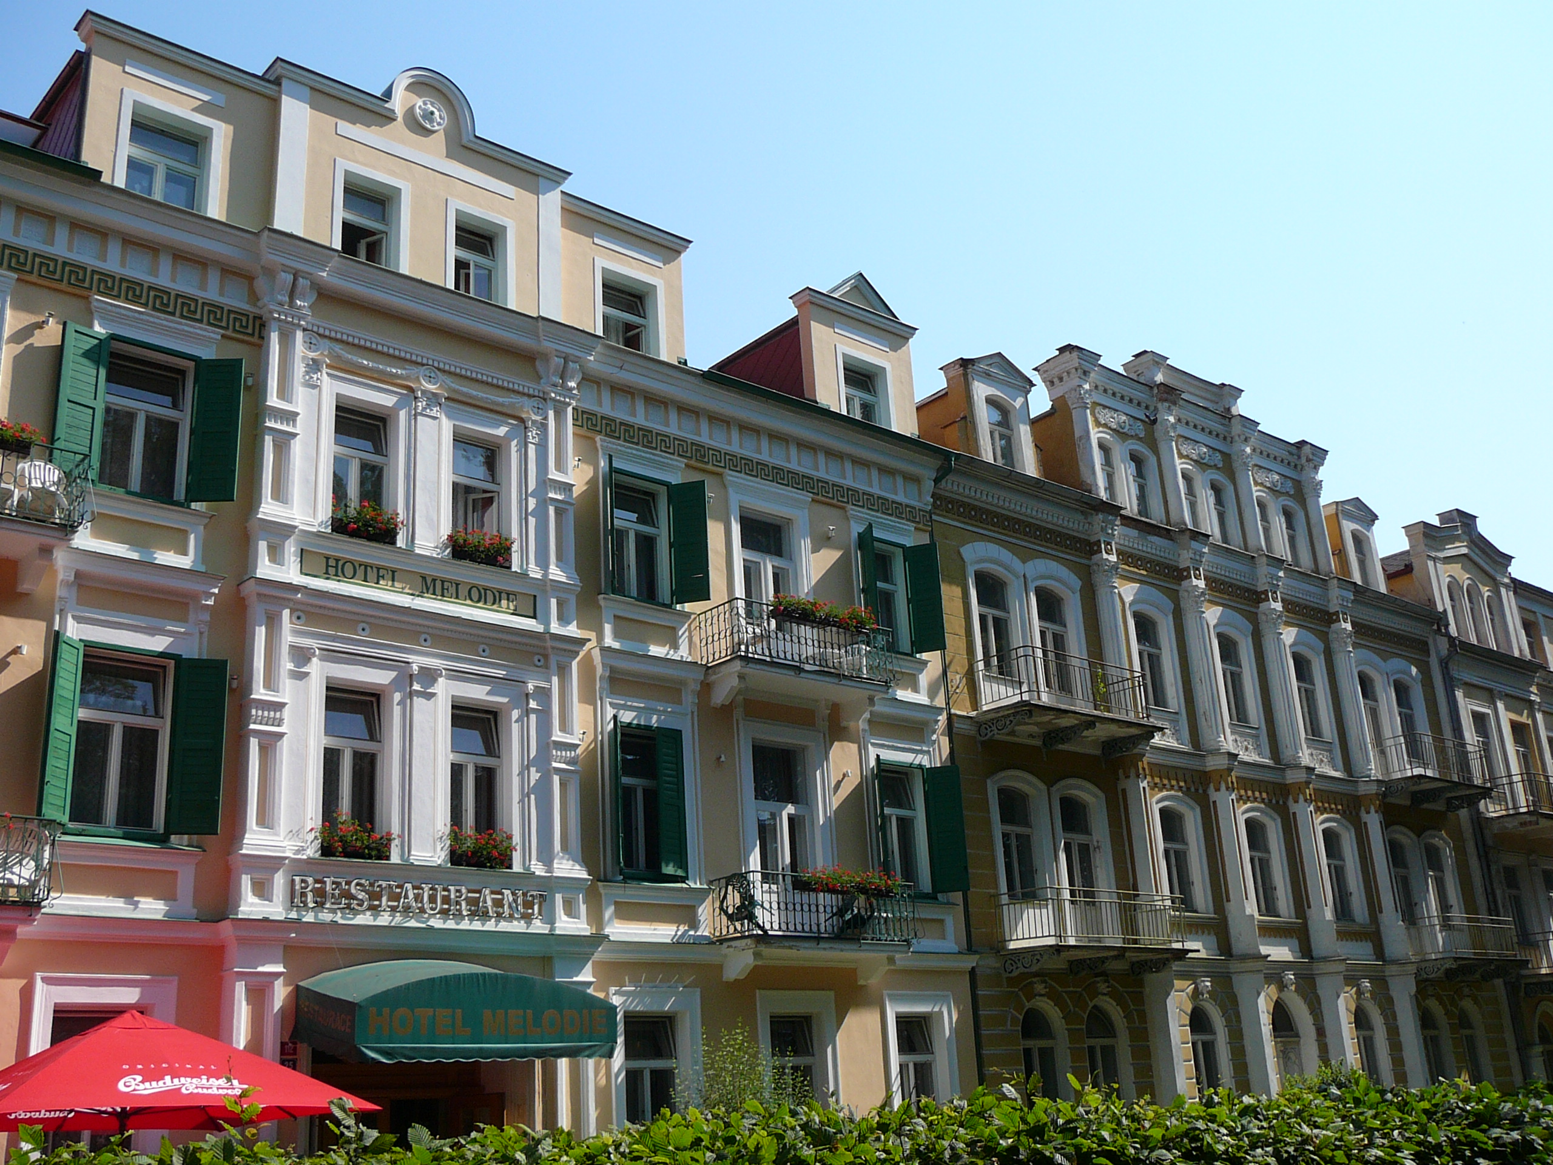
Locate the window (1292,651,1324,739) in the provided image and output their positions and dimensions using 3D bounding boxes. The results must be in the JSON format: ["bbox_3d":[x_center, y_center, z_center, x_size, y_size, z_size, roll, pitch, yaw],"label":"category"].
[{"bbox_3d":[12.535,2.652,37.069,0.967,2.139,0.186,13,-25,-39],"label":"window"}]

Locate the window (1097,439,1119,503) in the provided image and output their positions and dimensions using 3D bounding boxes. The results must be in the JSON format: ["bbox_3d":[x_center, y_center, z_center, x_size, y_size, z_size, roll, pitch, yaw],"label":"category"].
[{"bbox_3d":[6.897,-2.240,32.832,0.695,1.650,0.200,13,-25,-39],"label":"window"}]

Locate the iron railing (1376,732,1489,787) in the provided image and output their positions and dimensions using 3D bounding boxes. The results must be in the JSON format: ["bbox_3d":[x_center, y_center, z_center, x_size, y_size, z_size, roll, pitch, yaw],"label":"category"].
[{"bbox_3d":[16.252,4.543,38.697,3.571,1.088,1.097,13,-25,-39],"label":"iron railing"}]

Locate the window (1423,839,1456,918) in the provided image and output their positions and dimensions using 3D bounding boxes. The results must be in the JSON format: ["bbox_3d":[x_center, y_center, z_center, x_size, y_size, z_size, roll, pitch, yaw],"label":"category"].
[{"bbox_3d":[15.602,7.118,37.092,1.044,2.020,0.200,13,-25,-39],"label":"window"}]

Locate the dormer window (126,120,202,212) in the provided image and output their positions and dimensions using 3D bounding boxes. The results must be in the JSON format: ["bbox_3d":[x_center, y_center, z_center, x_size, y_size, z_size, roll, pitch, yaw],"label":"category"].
[{"bbox_3d":[-7.968,-5.348,20.487,1.026,1.450,0.200,13,-25,-39],"label":"dormer window"}]

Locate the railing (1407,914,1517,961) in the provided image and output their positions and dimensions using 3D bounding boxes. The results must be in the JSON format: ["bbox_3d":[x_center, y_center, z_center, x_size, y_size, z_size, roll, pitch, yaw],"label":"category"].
[{"bbox_3d":[16.484,8.624,37.594,3.230,1.012,1.178,13,-25,-39],"label":"railing"}]

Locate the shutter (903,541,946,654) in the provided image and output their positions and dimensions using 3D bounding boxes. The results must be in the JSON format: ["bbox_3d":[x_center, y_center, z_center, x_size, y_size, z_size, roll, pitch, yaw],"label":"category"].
[{"bbox_3d":[2.724,0.285,28.583,0.573,2.048,0.050,-9,-20,15],"label":"shutter"}]

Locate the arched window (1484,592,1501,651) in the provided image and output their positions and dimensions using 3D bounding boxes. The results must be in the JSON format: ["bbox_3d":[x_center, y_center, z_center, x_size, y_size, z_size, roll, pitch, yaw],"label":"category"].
[{"bbox_3d":[19.625,1.094,43.160,0.650,1.750,0.200,13,-25,-39],"label":"arched window"}]

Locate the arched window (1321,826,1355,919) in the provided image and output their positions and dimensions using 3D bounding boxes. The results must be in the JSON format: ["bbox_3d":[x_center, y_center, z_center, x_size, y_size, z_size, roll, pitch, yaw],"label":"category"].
[{"bbox_3d":[12.191,6.363,34.269,0.997,2.050,0.200,13,-25,-39],"label":"arched window"}]

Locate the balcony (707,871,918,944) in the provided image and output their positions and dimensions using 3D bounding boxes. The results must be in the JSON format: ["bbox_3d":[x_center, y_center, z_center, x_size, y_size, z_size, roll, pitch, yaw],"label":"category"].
[{"bbox_3d":[0.623,5.129,24.425,3.363,0.904,1.102,13,-25,-38],"label":"balcony"}]

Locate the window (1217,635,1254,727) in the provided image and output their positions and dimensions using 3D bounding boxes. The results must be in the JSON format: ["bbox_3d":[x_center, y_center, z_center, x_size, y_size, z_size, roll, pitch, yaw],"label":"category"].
[{"bbox_3d":[9.587,2.117,33.103,0.900,1.930,0.180,13,-25,-39],"label":"window"}]

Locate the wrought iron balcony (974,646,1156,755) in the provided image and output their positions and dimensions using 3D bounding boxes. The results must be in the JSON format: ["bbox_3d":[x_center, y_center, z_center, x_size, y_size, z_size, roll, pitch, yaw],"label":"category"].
[{"bbox_3d":[5.146,2.174,27.878,3.420,1.360,1.180,13,-25,-39],"label":"wrought iron balcony"}]

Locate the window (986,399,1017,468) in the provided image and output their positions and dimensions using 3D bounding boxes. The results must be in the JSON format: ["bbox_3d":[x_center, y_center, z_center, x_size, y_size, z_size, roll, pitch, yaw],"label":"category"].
[{"bbox_3d":[4.266,-2.711,30.174,0.780,1.420,0.180,13,-25,-39],"label":"window"}]

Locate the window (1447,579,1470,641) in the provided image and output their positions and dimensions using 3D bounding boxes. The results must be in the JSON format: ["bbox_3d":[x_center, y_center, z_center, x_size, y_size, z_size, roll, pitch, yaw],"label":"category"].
[{"bbox_3d":[18.008,0.683,41.843,0.660,1.750,0.200,13,-25,-39],"label":"window"}]

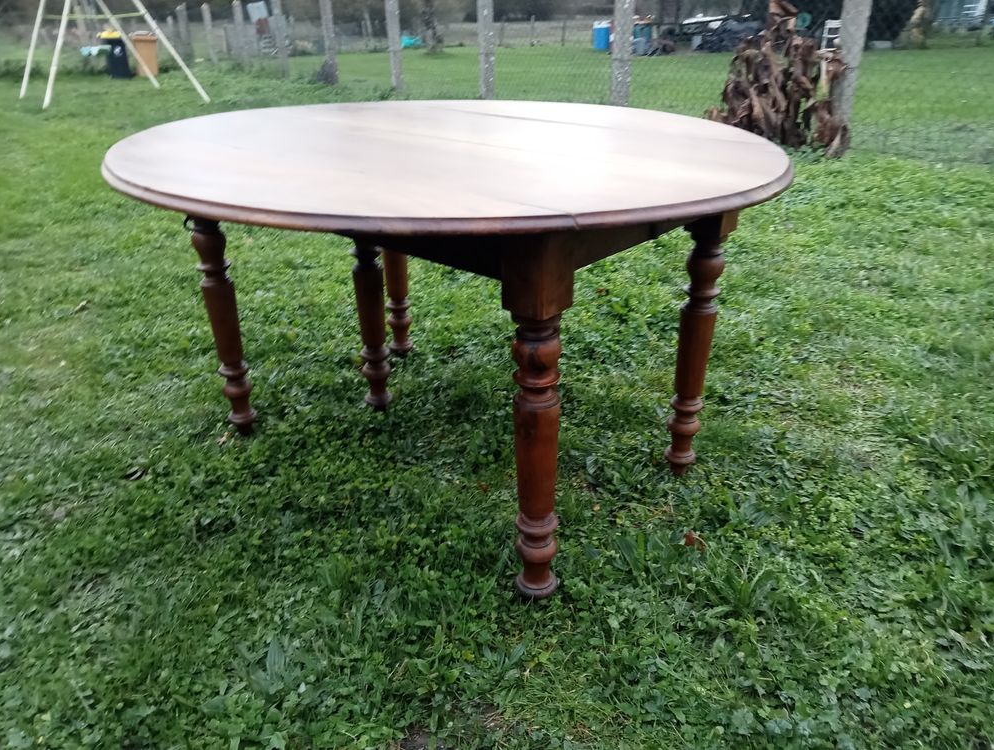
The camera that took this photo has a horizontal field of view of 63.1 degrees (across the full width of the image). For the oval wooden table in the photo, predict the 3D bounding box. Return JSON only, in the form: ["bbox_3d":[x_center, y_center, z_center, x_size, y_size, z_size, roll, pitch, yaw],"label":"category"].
[{"bbox_3d":[-0.114,-0.149,1.800,1.414,0.735,1.248,21,33,38],"label":"oval wooden table"}]

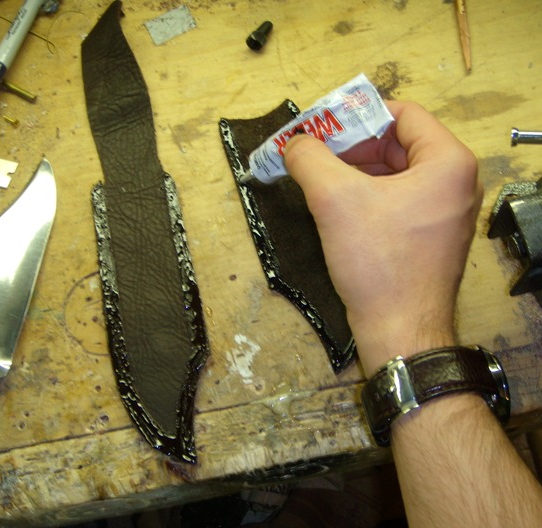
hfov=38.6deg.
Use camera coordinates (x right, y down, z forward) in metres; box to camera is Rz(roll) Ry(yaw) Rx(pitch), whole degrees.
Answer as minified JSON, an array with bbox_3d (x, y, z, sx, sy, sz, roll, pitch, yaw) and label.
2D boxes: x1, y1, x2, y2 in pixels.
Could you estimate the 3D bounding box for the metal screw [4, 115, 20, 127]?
[{"bbox_3d":[-0.179,-0.099,0.532,0.012,0.004,0.004,28,68,13],"label":"metal screw"}]

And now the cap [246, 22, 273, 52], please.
[{"bbox_3d":[-0.007,-0.169,0.567,0.012,0.012,0.023,27,63,8],"label":"cap"}]

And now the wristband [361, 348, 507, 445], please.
[{"bbox_3d":[0.084,0.069,0.402,0.072,0.062,0.043,-2,50,-8],"label":"wristband"}]

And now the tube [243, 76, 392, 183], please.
[{"bbox_3d":[0.025,-0.081,0.506,0.105,0.018,0.035,-31,84,10],"label":"tube"}]

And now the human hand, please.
[{"bbox_3d":[0.066,-0.017,0.452,0.110,0.083,0.172,0,59,-3],"label":"human hand"}]

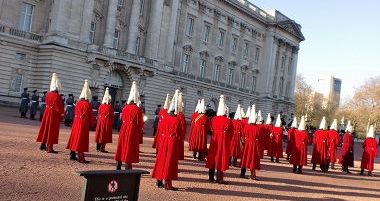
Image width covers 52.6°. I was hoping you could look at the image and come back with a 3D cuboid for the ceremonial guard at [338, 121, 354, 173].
[{"bbox_3d":[6.526,1.916,16.000,0.550,2.100,0.580,6,-3,18],"label":"ceremonial guard"}]

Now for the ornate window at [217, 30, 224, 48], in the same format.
[{"bbox_3d":[5.453,-10.437,66.723,0.350,2.750,1.350,5,-3,41],"label":"ornate window"}]

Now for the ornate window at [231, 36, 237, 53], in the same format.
[{"bbox_3d":[8.320,-10.391,73.184,0.300,3.000,1.350,5,-3,39],"label":"ornate window"}]

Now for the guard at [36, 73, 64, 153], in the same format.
[{"bbox_3d":[-3.744,0.319,10.400,0.580,2.100,0.480,5,-3,30],"label":"guard"}]

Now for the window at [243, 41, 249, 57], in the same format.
[{"bbox_3d":[11.073,-9.905,76.647,0.300,3.000,1.350,5,-3,39],"label":"window"}]

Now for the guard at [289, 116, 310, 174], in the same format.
[{"bbox_3d":[3.987,1.610,13.900,0.570,2.080,0.520,6,-3,34],"label":"guard"}]

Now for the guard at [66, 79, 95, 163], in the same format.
[{"bbox_3d":[-2.777,0.540,9.880,0.570,2.080,0.520,5,-3,42],"label":"guard"}]

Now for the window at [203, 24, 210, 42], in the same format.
[{"bbox_3d":[2.762,-10.934,63.552,0.350,2.750,1.350,5,-3,41],"label":"window"}]

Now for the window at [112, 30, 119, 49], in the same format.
[{"bbox_3d":[-9.762,-7.825,49.543,0.300,2.950,1.250,5,-3,39],"label":"window"}]

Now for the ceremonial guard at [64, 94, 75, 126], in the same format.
[{"bbox_3d":[-7.401,0.593,23.500,0.550,1.900,0.450,5,-3,39],"label":"ceremonial guard"}]

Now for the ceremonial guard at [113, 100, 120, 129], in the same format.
[{"bbox_3d":[-5.023,0.997,26.703,0.550,1.900,0.450,5,-3,40],"label":"ceremonial guard"}]

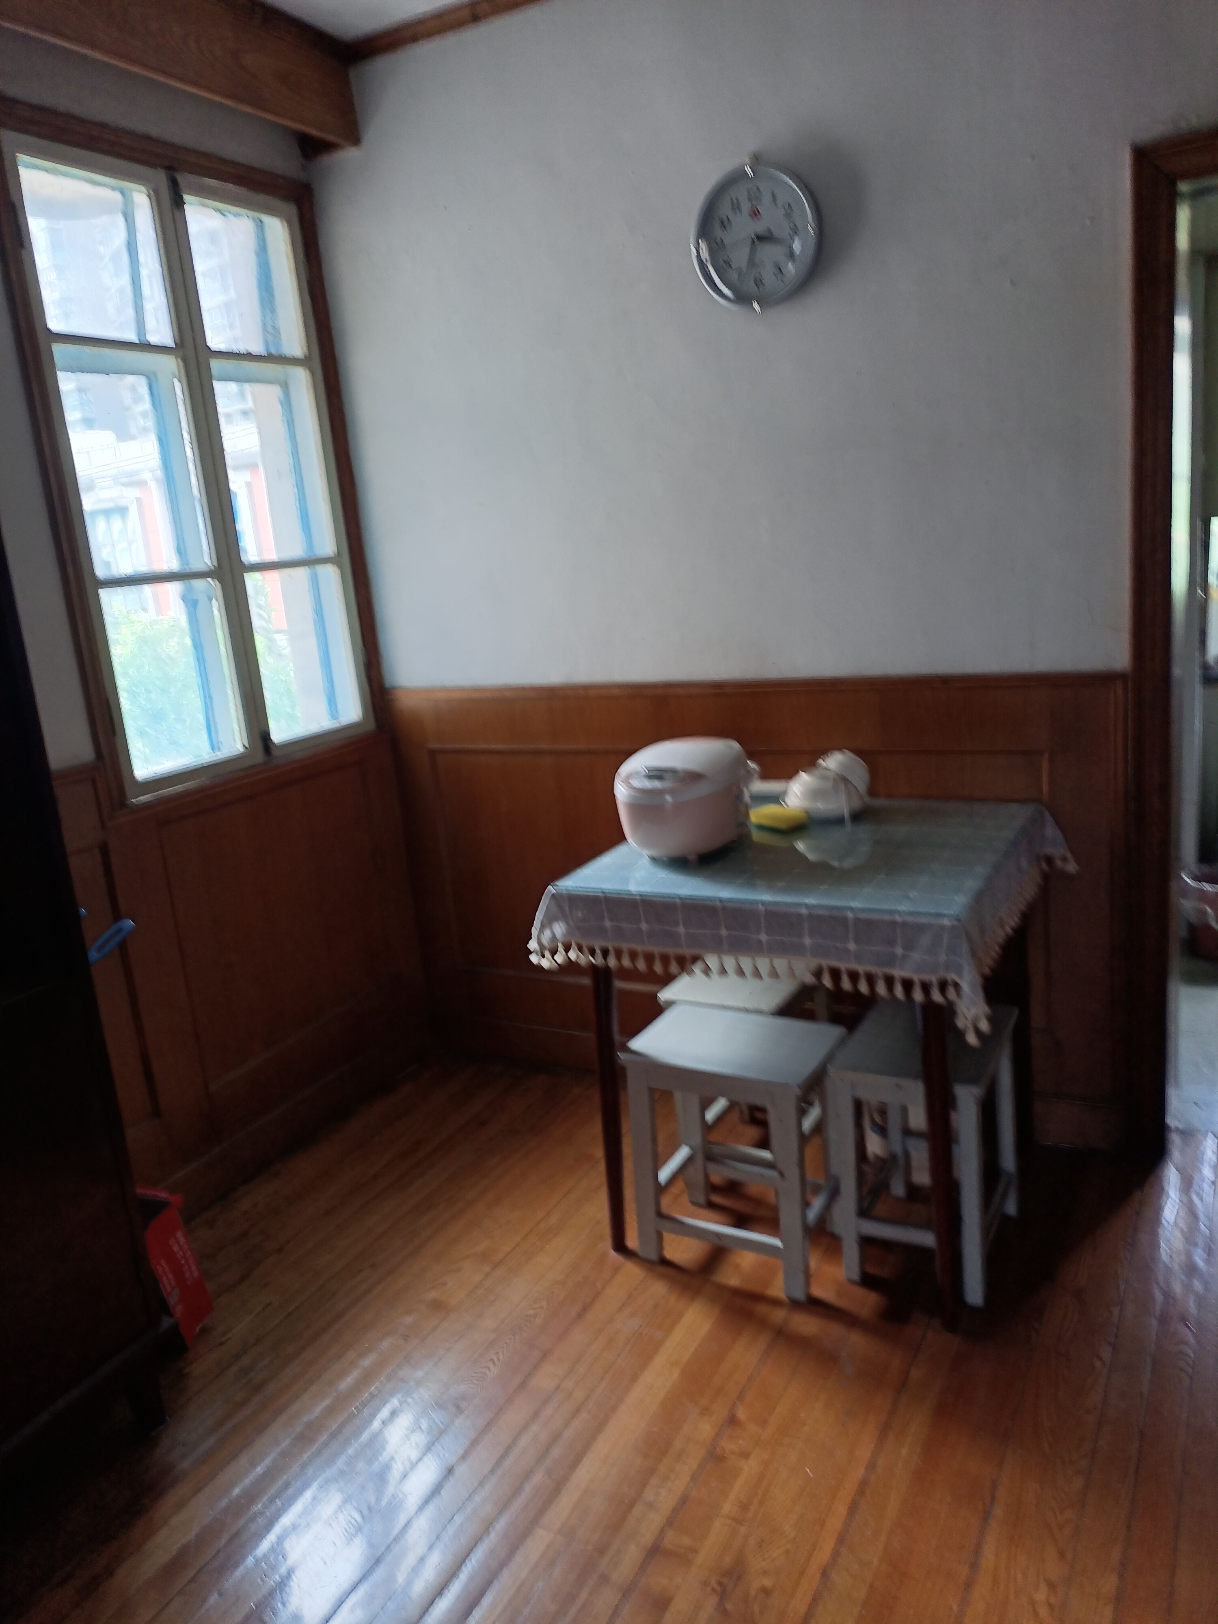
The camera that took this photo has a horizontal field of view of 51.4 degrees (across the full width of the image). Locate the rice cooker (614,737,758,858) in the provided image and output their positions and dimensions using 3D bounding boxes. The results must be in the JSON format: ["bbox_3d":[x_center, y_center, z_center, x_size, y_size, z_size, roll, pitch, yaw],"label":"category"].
[{"bbox_3d":[0.160,-0.030,2.575,0.240,0.207,0.270,7,18,42],"label":"rice cooker"}]

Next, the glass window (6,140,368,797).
[{"bbox_3d":[-0.887,-0.747,2.886,0.060,1.308,0.831,2,15,29],"label":"glass window"}]

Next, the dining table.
[{"bbox_3d":[0.442,0.450,2.619,0.808,0.798,0.786,2,15,29],"label":"dining table"}]

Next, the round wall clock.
[{"bbox_3d":[0.310,-1.204,2.657,0.297,0.300,0.045,2,15,29],"label":"round wall clock"}]

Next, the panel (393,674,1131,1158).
[{"bbox_3d":[0.273,0.209,3.118,1.867,1.069,0.040,2,15,29],"label":"panel"}]

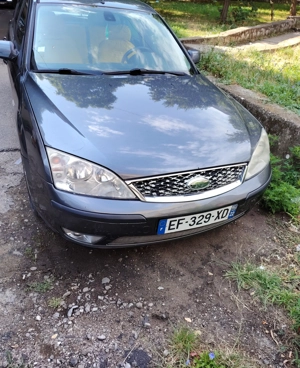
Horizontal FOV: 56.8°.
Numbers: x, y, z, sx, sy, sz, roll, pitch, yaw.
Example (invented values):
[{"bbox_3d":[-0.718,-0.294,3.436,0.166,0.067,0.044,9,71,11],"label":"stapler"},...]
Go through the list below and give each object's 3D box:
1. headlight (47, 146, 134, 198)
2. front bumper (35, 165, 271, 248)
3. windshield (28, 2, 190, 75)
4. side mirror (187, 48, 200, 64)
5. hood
[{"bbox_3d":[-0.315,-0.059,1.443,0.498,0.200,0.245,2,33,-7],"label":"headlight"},{"bbox_3d":[0.170,0.072,1.815,1.760,0.450,0.620,-9,36,-22],"label":"front bumper"},{"bbox_3d":[-0.342,-1.370,2.515,1.460,0.170,0.930,-9,64,-22],"label":"windshield"},{"bbox_3d":[0.430,-1.341,2.933,0.220,0.155,0.125,-9,36,-22],"label":"side mirror"},{"bbox_3d":[0.028,-0.507,1.942,1.550,0.250,1.250,-9,44,-22],"label":"hood"}]

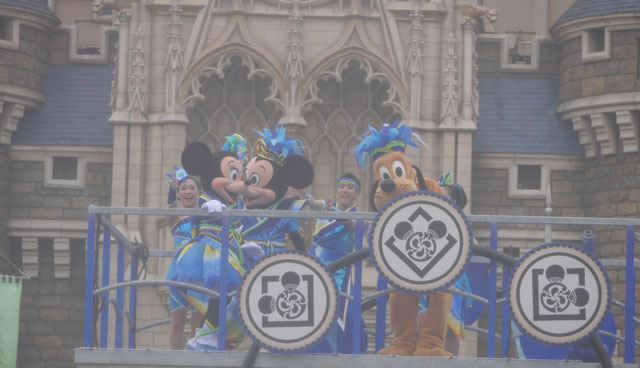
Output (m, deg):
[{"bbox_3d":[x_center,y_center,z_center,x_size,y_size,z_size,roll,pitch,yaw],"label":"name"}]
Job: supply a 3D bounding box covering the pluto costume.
[{"bbox_3d":[0.627,0.419,34.000,0.760,1.720,0.800,0,-7,12],"label":"pluto costume"}]

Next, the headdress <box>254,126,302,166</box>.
[{"bbox_3d":[-0.309,-0.279,34.100,0.330,0.270,0.310,6,-8,26],"label":"headdress"}]

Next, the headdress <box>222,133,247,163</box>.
[{"bbox_3d":[-0.630,-0.271,34.000,0.190,0.200,0.180,5,-8,-26],"label":"headdress"}]

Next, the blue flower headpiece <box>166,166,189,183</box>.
[{"bbox_3d":[-1.081,-0.072,34.800,0.160,0.120,0.130,1,-7,6],"label":"blue flower headpiece"}]

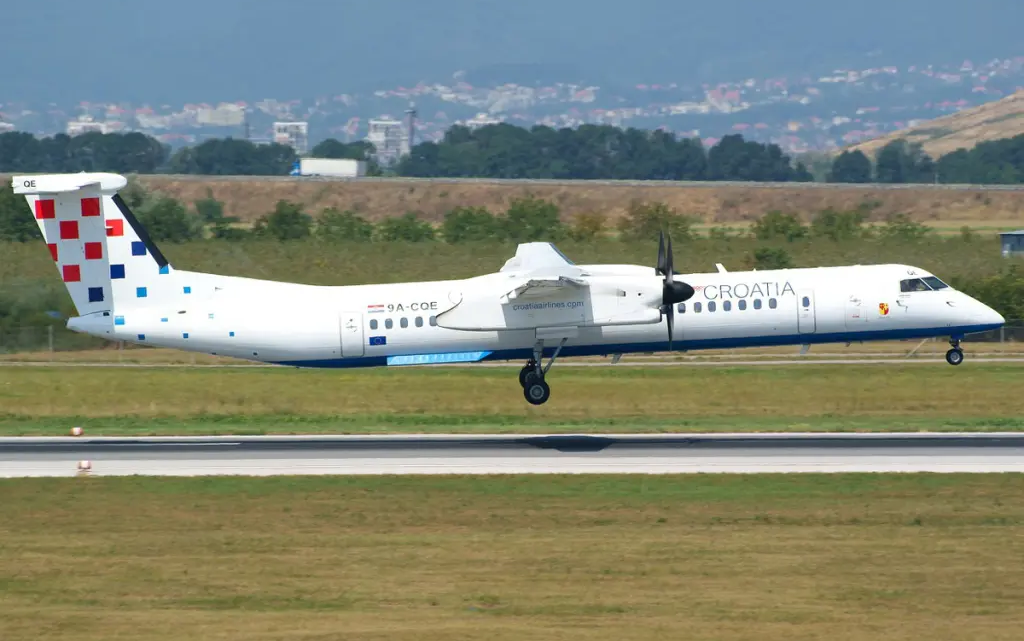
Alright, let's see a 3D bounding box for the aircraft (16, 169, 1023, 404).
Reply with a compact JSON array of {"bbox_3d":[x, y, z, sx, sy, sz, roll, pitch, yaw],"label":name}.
[{"bbox_3d":[-0.034,-1.501,327.941,32.810,8.300,28.420,-3,3,-1],"label":"aircraft"}]

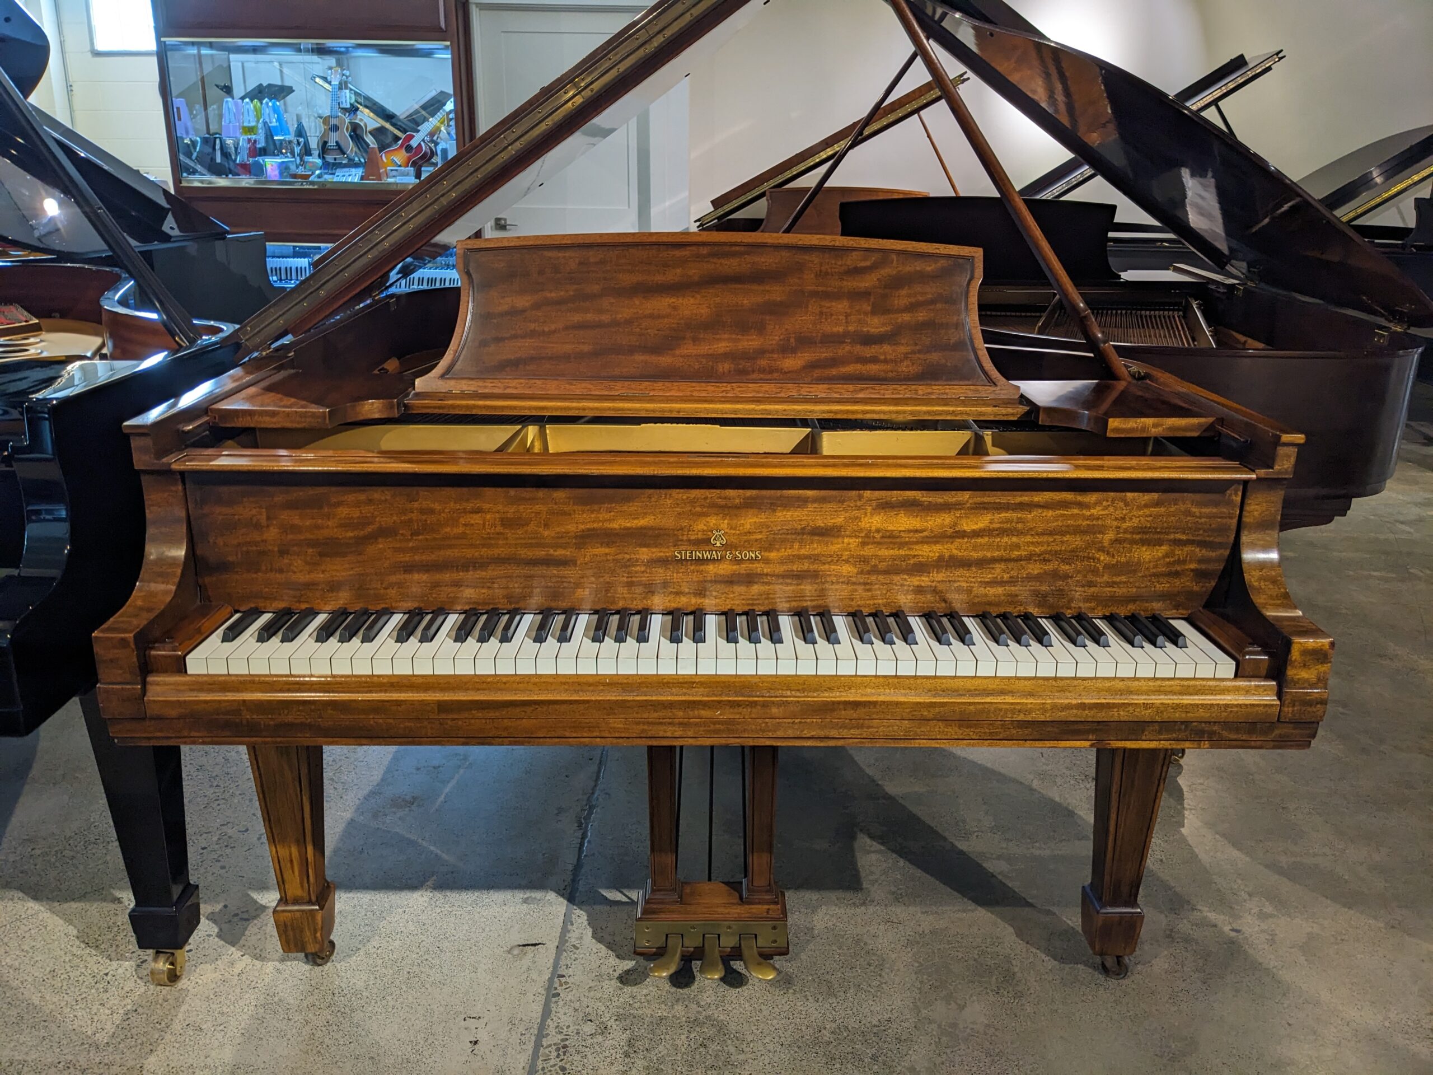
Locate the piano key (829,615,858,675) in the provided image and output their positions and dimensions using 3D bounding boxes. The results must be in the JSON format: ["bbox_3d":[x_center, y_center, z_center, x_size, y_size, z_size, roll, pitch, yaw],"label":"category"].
[{"bbox_3d":[0.151,0.132,1.384,0.023,0.021,0.149,0,16,-1],"label":"piano key"}]

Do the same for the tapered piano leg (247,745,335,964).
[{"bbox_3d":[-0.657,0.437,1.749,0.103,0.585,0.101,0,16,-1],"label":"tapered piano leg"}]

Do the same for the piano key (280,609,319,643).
[{"bbox_3d":[-0.516,0.106,1.382,0.013,0.013,0.094,0,16,-1],"label":"piano key"}]

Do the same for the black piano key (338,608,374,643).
[{"bbox_3d":[-0.448,0.107,1.385,0.013,0.013,0.094,0,16,-1],"label":"black piano key"}]

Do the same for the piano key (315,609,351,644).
[{"bbox_3d":[-0.474,0.107,1.383,0.013,0.013,0.094,0,16,-1],"label":"piano key"}]

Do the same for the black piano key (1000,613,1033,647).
[{"bbox_3d":[0.375,0.113,1.401,0.013,0.013,0.092,0,16,-1],"label":"black piano key"}]

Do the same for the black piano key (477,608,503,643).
[{"bbox_3d":[-0.281,0.108,1.389,0.013,0.013,0.094,0,16,-1],"label":"black piano key"}]

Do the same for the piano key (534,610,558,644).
[{"bbox_3d":[-0.214,0.108,1.391,0.013,0.013,0.091,0,16,-1],"label":"piano key"}]

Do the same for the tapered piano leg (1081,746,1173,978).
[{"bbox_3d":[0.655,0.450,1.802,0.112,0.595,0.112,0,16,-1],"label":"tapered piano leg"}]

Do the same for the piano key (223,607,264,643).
[{"bbox_3d":[-0.586,0.106,1.380,0.013,0.013,0.094,0,16,-1],"label":"piano key"}]

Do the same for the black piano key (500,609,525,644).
[{"bbox_3d":[-0.255,0.108,1.390,0.013,0.013,0.094,0,16,-1],"label":"black piano key"}]

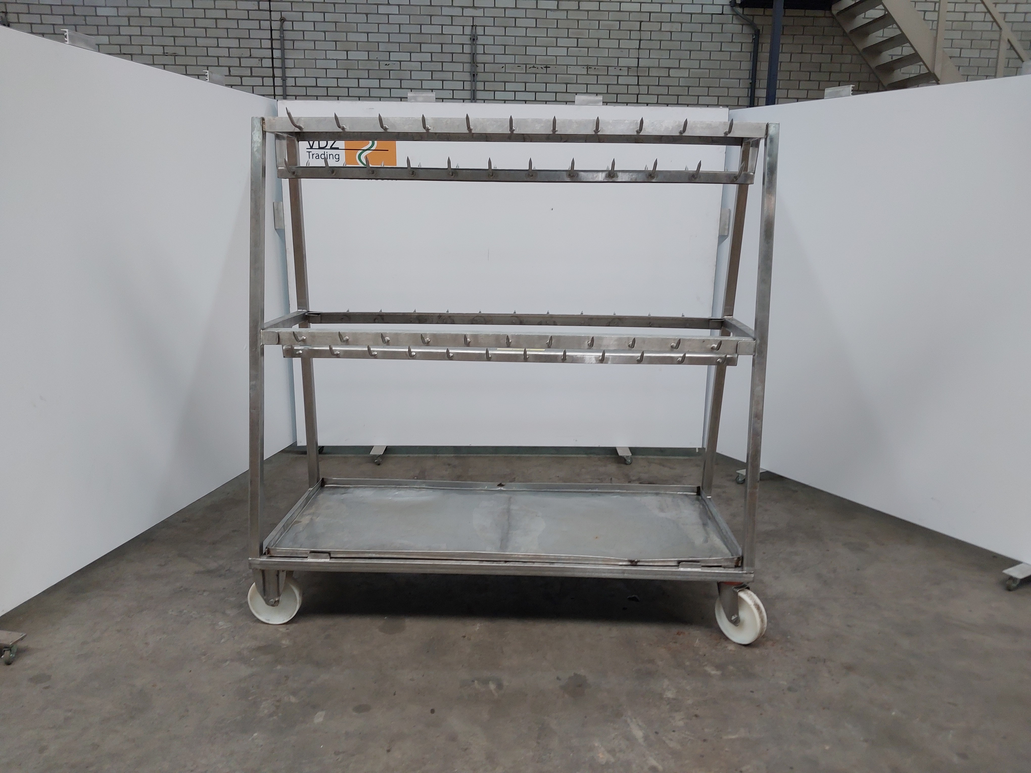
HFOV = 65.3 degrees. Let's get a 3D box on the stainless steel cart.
[{"bbox_3d":[-0.022,-0.071,3.254,1.901,1.923,0.861,2,12,2],"label":"stainless steel cart"}]

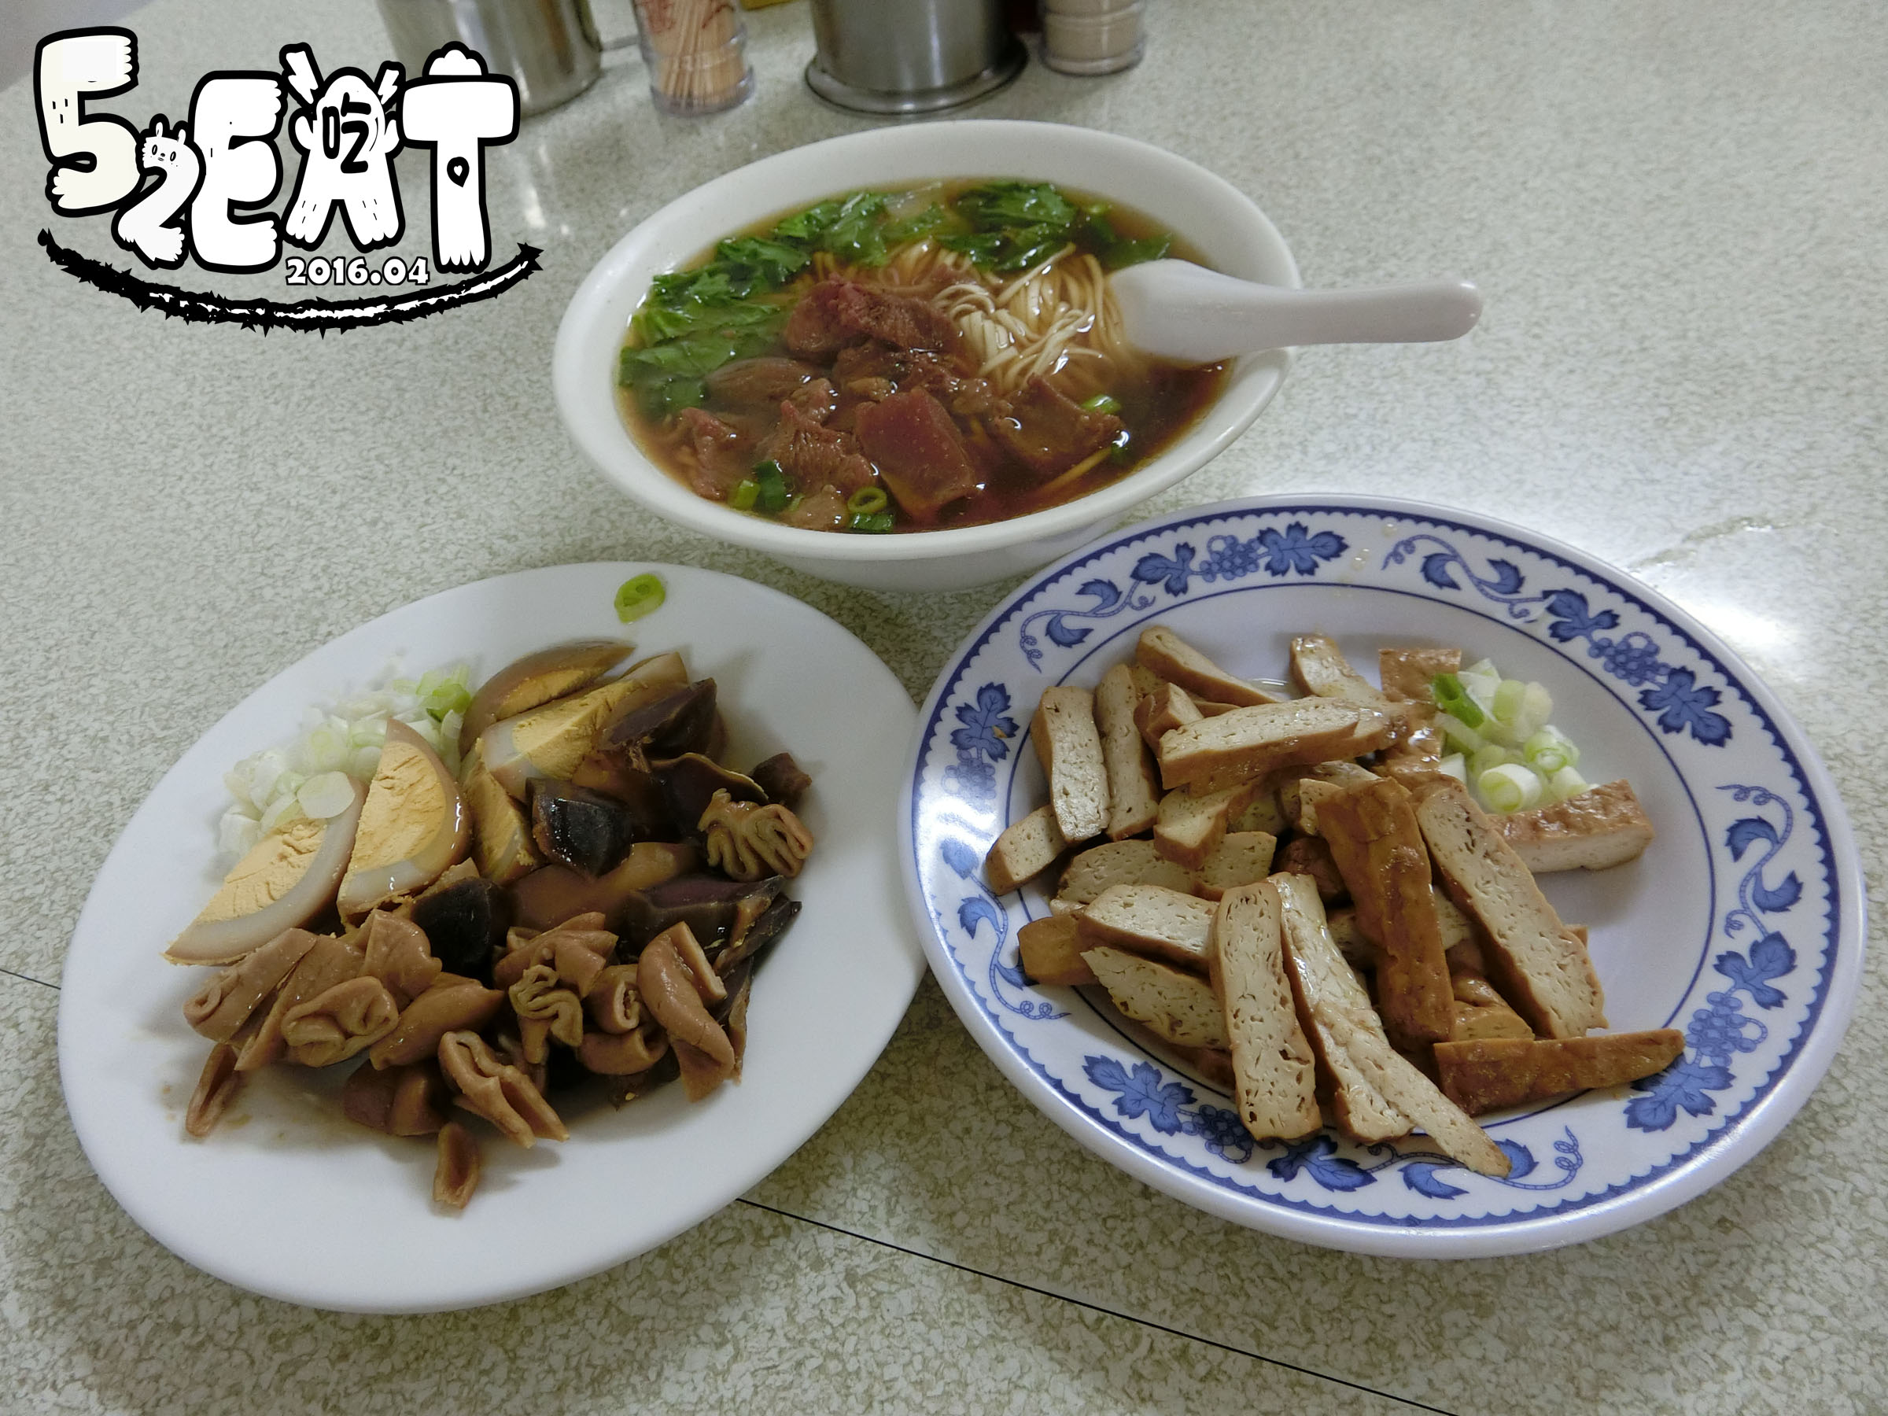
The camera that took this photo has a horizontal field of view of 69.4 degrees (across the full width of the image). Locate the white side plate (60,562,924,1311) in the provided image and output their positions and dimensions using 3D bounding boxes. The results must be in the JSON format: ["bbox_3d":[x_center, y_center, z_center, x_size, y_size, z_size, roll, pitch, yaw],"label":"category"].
[{"bbox_3d":[-0.098,0.041,0.321,0.200,0.022,0.200,-3,49,3],"label":"white side plate"}]

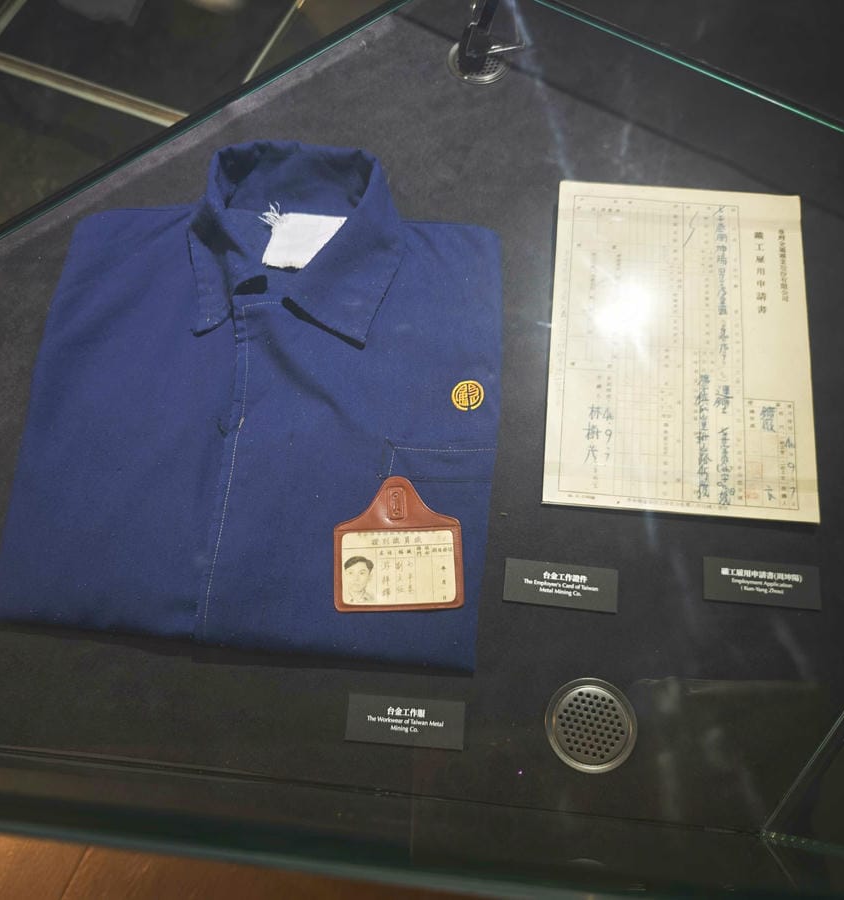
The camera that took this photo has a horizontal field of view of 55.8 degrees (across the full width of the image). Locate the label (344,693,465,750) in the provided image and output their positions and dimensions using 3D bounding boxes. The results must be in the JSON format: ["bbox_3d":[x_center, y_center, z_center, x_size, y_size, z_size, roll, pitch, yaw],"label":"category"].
[{"bbox_3d":[-0.012,0.199,0.584,0.087,0.004,0.033,3,69,3],"label":"label"}]

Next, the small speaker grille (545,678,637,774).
[{"bbox_3d":[0.123,0.201,0.577,0.066,0.008,0.066,5,69,4],"label":"small speaker grille"}]

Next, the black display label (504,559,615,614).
[{"bbox_3d":[0.108,0.105,0.616,0.087,0.004,0.033,5,69,4],"label":"black display label"}]

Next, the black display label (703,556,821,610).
[{"bbox_3d":[0.261,0.102,0.611,0.087,0.004,0.033,4,69,4],"label":"black display label"}]

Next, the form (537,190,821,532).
[{"bbox_3d":[0.222,-0.096,0.687,0.217,0.004,0.313,5,69,4],"label":"form"}]

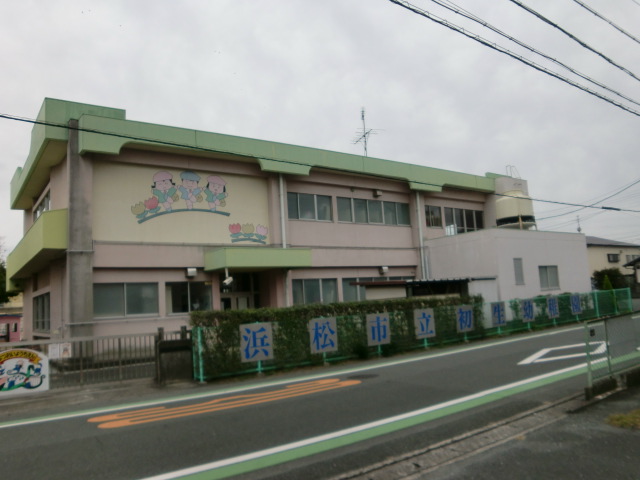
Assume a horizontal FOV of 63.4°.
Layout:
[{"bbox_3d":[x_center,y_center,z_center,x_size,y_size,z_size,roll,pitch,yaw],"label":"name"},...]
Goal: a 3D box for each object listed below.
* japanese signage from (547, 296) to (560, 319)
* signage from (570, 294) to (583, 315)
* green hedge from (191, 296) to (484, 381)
[{"bbox_3d":[9.582,2.770,21.173,0.890,0.870,0.050,3,-9,-39],"label":"japanese signage"},{"bbox_3d":[11.153,2.817,22.451,0.890,0.870,0.050,3,-9,-39],"label":"signage"},{"bbox_3d":[1.359,2.595,15.105,10.750,1.530,0.750,3,-9,-39],"label":"green hedge"}]

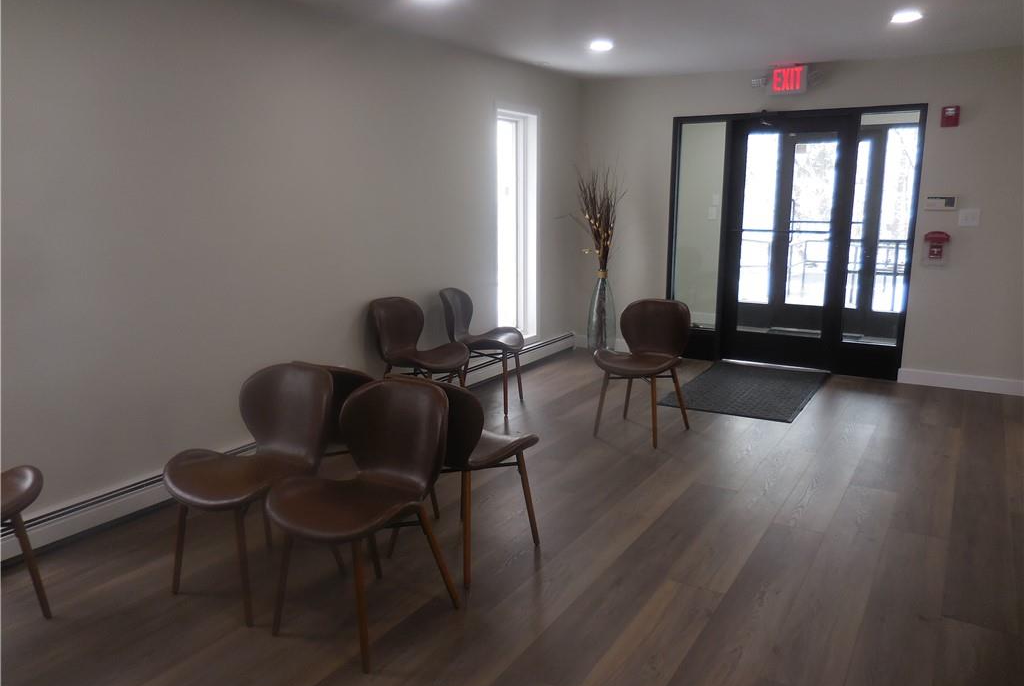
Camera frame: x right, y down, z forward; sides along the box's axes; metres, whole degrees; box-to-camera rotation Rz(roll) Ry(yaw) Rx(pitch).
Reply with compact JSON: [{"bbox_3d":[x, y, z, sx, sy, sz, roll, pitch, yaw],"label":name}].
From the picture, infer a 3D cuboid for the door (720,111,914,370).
[{"bbox_3d":[2.450,-0.792,6.035,1.460,2.085,0.100,7,14,32],"label":"door"}]

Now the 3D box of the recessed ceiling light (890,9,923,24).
[{"bbox_3d":[2.244,-1.861,4.199,0.170,0.035,0.170,7,13,31],"label":"recessed ceiling light"}]

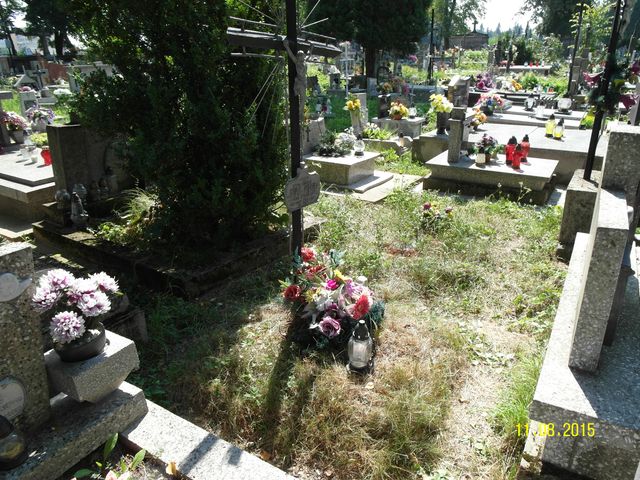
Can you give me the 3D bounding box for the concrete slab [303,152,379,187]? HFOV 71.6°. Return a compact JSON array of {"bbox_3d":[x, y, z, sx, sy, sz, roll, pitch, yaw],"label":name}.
[{"bbox_3d":[0.294,-0.954,5.746,0.694,0.264,0.787,13,26,29],"label":"concrete slab"}]

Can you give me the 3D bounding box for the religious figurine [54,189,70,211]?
[{"bbox_3d":[-2.234,-0.351,3.850,0.130,0.205,0.140,13,25,29],"label":"religious figurine"}]

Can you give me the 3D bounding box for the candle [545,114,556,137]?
[{"bbox_3d":[3.243,-1.597,6.244,0.135,0.294,0.135,11,25,25],"label":"candle"}]

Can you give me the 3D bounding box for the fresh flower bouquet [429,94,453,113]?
[{"bbox_3d":[1.745,-1.977,6.426,0.330,0.270,0.300,6,23,13],"label":"fresh flower bouquet"}]

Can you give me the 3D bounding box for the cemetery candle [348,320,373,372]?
[{"bbox_3d":[0.202,0.527,2.217,0.120,0.263,0.120,2,23,6],"label":"cemetery candle"}]

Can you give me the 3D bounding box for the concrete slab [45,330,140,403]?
[{"bbox_3d":[-0.930,0.490,1.806,0.234,0.114,0.260,12,25,29],"label":"concrete slab"}]

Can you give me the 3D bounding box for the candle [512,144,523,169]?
[{"bbox_3d":[2.292,-0.969,5.150,0.115,0.270,0.115,0,22,0],"label":"candle"}]

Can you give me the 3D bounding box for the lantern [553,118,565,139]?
[{"bbox_3d":[3.198,-1.482,5.950,0.130,0.280,0.130,0,22,0],"label":"lantern"}]

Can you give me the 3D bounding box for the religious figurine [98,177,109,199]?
[{"bbox_3d":[-1.867,-0.453,3.826,0.070,0.187,0.080,13,26,29],"label":"religious figurine"}]

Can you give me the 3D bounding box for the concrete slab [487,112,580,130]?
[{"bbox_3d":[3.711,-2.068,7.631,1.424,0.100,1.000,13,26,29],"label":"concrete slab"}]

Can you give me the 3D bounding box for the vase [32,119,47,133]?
[{"bbox_3d":[-4.109,-1.677,6.500,0.200,0.200,0.200,-13,24,-29],"label":"vase"}]

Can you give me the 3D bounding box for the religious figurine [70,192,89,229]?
[{"bbox_3d":[-2.087,-0.256,3.850,0.150,0.310,0.150,13,25,29],"label":"religious figurine"}]

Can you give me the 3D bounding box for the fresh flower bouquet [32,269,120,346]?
[{"bbox_3d":[-0.947,0.262,1.725,0.310,0.250,0.270,-14,26,-30],"label":"fresh flower bouquet"}]

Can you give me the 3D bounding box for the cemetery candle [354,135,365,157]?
[{"bbox_3d":[0.503,-1.203,5.650,0.140,0.280,0.140,2,21,5],"label":"cemetery candle"}]

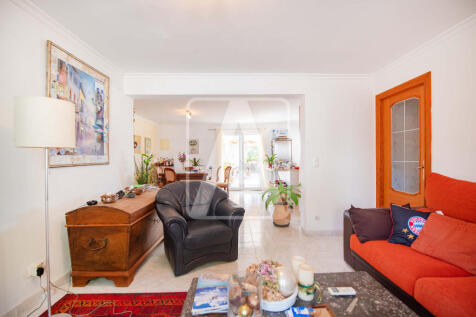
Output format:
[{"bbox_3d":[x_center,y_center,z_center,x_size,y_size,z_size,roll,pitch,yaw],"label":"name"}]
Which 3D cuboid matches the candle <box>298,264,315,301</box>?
[{"bbox_3d":[0.383,0.683,1.100,0.082,0.165,0.082,0,0,1],"label":"candle"}]

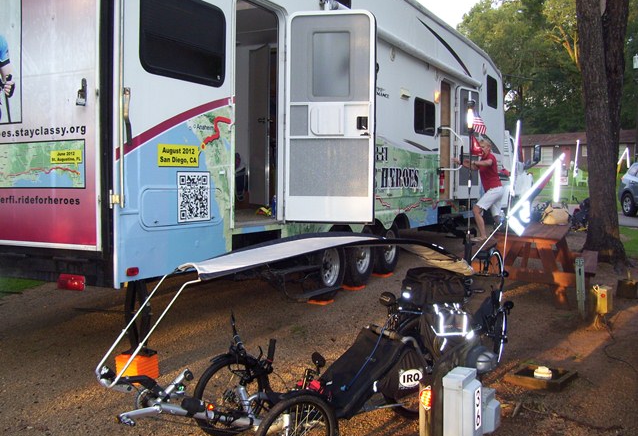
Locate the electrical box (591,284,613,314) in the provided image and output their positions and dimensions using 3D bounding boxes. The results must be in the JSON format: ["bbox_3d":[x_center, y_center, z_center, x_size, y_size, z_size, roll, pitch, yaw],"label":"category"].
[{"bbox_3d":[2.897,0.836,6.775,0.150,0.296,0.120,1,3,20],"label":"electrical box"}]

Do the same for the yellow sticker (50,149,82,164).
[{"bbox_3d":[-1.696,-0.410,4.460,0.300,0.096,0.010,2,3,28],"label":"yellow sticker"}]

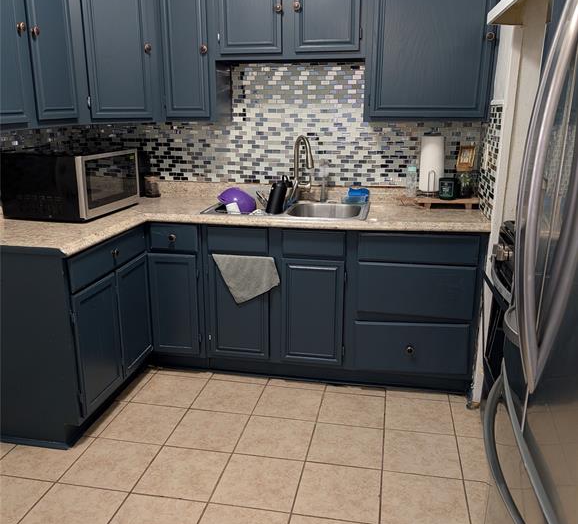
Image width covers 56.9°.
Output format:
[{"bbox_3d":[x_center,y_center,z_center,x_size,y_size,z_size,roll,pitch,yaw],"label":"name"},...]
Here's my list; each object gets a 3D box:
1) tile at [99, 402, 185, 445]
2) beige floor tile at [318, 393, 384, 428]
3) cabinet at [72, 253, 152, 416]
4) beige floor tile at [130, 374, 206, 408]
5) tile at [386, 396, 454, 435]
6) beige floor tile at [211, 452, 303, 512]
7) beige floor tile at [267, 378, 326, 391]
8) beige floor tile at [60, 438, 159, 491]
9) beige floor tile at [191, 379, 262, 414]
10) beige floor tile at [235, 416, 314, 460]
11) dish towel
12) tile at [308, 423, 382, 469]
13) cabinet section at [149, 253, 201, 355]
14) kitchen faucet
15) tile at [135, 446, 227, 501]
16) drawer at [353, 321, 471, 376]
[{"bbox_3d":[-0.664,0.754,2.482,0.305,0.010,0.302,3,16,11],"label":"tile"},{"bbox_3d":[0.309,0.718,2.592,0.305,0.010,0.302,3,16,11],"label":"beige floor tile"},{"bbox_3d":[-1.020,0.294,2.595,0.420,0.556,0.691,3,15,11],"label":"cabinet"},{"bbox_3d":[-0.606,0.676,2.768,0.305,0.010,0.302,3,16,11],"label":"beige floor tile"},{"bbox_3d":[0.615,0.732,2.534,0.305,0.010,0.302,3,16,11],"label":"tile"},{"bbox_3d":[-0.113,0.860,2.079,0.305,0.010,0.302,3,16,11],"label":"beige floor tile"},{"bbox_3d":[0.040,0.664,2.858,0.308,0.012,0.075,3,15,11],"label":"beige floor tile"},{"bbox_3d":[-0.723,0.832,2.196,0.305,0.010,0.302,3,16,11],"label":"beige floor tile"},{"bbox_3d":[-0.301,0.690,2.709,0.305,0.010,0.302,3,16,11],"label":"beige floor tile"},{"bbox_3d":[-0.055,0.791,2.390,0.308,0.012,0.300,3,15,11],"label":"beige floor tile"},{"bbox_3d":[-0.218,0.092,2.715,0.348,0.259,0.030,3,15,11],"label":"dish towel"},{"bbox_3d":[0.253,0.806,2.331,0.308,0.012,0.300,3,15,11],"label":"tile"},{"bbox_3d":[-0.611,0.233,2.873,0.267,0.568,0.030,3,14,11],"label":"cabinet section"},{"bbox_3d":[0.073,-0.505,2.939,0.090,0.370,0.230,-5,16,-16],"label":"kitchen faucet"},{"bbox_3d":[-0.422,0.856,2.161,0.308,0.012,0.300,3,15,11],"label":"tile"},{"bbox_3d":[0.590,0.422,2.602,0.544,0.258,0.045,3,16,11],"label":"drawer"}]

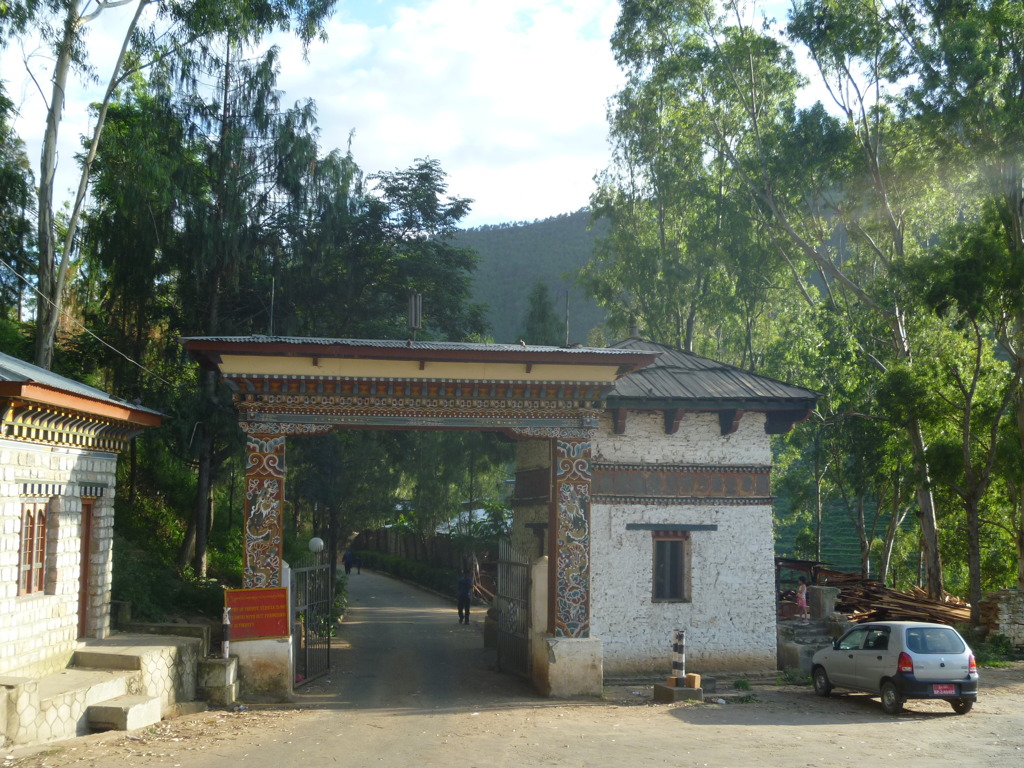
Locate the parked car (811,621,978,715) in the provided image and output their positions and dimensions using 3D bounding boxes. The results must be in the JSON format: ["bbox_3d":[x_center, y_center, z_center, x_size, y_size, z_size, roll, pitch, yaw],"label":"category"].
[{"bbox_3d":[6.860,5.108,19.000,1.480,1.460,3.500,2,-9,-12],"label":"parked car"}]

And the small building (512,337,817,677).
[{"bbox_3d":[2.871,2.627,24.263,6.000,7.500,6.200,2,-7,-11],"label":"small building"}]

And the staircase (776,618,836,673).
[{"bbox_3d":[6.298,5.686,22.297,1.500,1.300,1.500,2,-7,-11],"label":"staircase"}]

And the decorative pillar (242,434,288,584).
[{"bbox_3d":[-4.778,2.922,20.128,0.680,3.880,0.680,1,-7,-7],"label":"decorative pillar"}]

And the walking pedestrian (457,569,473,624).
[{"bbox_3d":[-1.470,6.680,32.386,0.500,1.680,0.360,1,-7,-6],"label":"walking pedestrian"}]

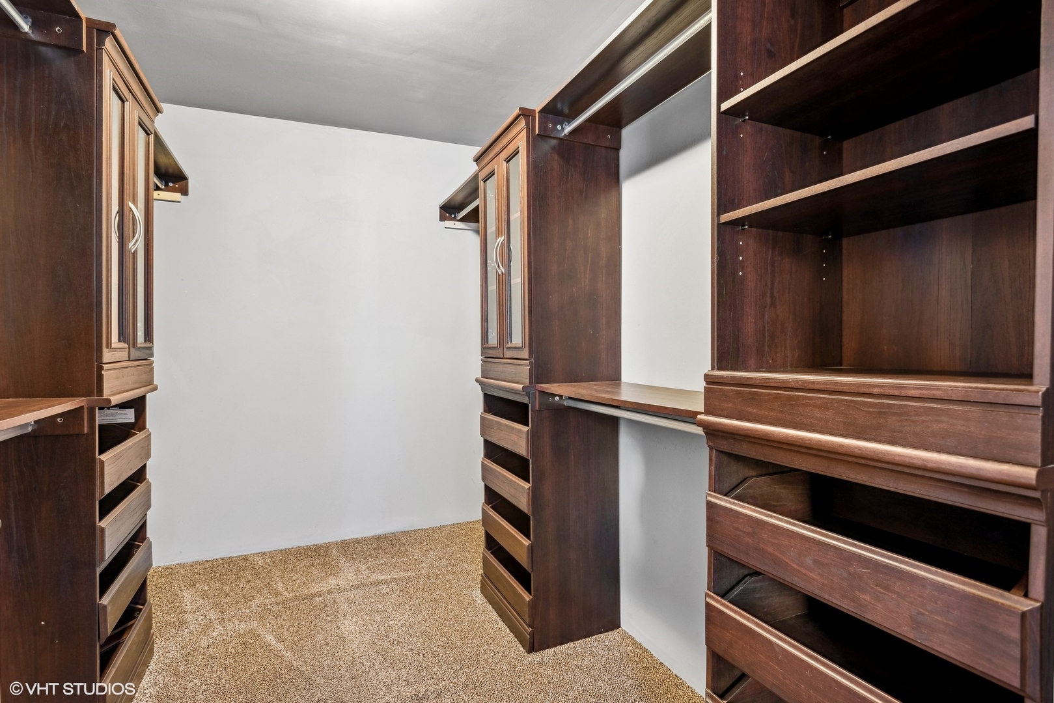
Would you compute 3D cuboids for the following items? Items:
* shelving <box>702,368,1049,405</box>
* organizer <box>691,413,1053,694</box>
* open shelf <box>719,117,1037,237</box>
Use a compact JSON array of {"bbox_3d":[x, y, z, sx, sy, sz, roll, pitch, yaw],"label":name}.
[{"bbox_3d":[0.666,0.052,0.977,0.404,0.026,0.560,0,0,-23],"label":"shelving"},{"bbox_3d":[0.657,0.599,0.970,0.422,0.938,0.571,0,0,-23],"label":"organizer"},{"bbox_3d":[0.678,-0.275,0.987,0.375,0.017,0.531,0,0,-23],"label":"open shelf"}]

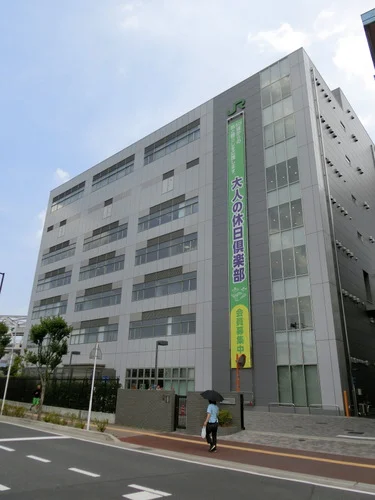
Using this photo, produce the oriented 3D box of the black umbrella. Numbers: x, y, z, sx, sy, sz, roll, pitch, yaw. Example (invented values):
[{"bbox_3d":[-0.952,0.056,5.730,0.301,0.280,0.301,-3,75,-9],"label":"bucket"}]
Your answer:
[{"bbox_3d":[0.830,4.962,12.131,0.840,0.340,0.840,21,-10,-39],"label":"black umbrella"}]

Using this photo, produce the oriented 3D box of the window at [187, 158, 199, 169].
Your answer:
[{"bbox_3d":[0.658,-9.661,40.662,1.861,0.784,0.200,-15,-26,38],"label":"window"}]

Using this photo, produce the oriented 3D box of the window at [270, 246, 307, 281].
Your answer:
[{"bbox_3d":[8.287,1.115,29.329,3.097,2.468,0.150,-15,-26,38],"label":"window"}]

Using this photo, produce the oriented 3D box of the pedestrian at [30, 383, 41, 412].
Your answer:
[{"bbox_3d":[-9.488,9.469,22.968,0.620,1.660,0.500,-15,-26,38],"label":"pedestrian"}]

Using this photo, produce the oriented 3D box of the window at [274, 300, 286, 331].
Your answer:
[{"bbox_3d":[7.420,5.266,28.651,1.067,2.390,0.200,-15,-26,38],"label":"window"}]

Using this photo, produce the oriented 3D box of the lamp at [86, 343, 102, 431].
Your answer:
[{"bbox_3d":[-4.200,6.026,16.104,0.120,3.669,0.660,-15,-26,38],"label":"lamp"}]

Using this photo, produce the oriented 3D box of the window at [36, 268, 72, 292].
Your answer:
[{"bbox_3d":[-19.721,4.399,53.538,9.364,2.830,0.200,-15,-26,38],"label":"window"}]

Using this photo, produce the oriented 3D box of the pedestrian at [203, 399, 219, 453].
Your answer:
[{"bbox_3d":[0.776,5.663,11.868,0.500,1.640,0.500,19,-27,-39],"label":"pedestrian"}]

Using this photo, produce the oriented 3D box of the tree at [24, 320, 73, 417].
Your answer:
[{"bbox_3d":[-7.468,6.330,19.652,2.550,5.371,2.550,-15,-26,38],"label":"tree"}]

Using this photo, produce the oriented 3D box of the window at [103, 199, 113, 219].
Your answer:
[{"bbox_3d":[-10.769,-5.532,49.257,1.838,2.712,0.150,-15,-26,38],"label":"window"}]

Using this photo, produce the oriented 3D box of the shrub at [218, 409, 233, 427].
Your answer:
[{"bbox_3d":[1.651,7.416,15.987,0.720,0.800,0.680,1,-20,1],"label":"shrub"}]

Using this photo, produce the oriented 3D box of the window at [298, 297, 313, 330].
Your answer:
[{"bbox_3d":[8.969,4.764,27.254,0.928,2.485,0.120,-15,-26,38],"label":"window"}]

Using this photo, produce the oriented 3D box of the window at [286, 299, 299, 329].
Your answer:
[{"bbox_3d":[8.201,4.969,27.871,1.015,2.485,0.120,-15,-26,38],"label":"window"}]

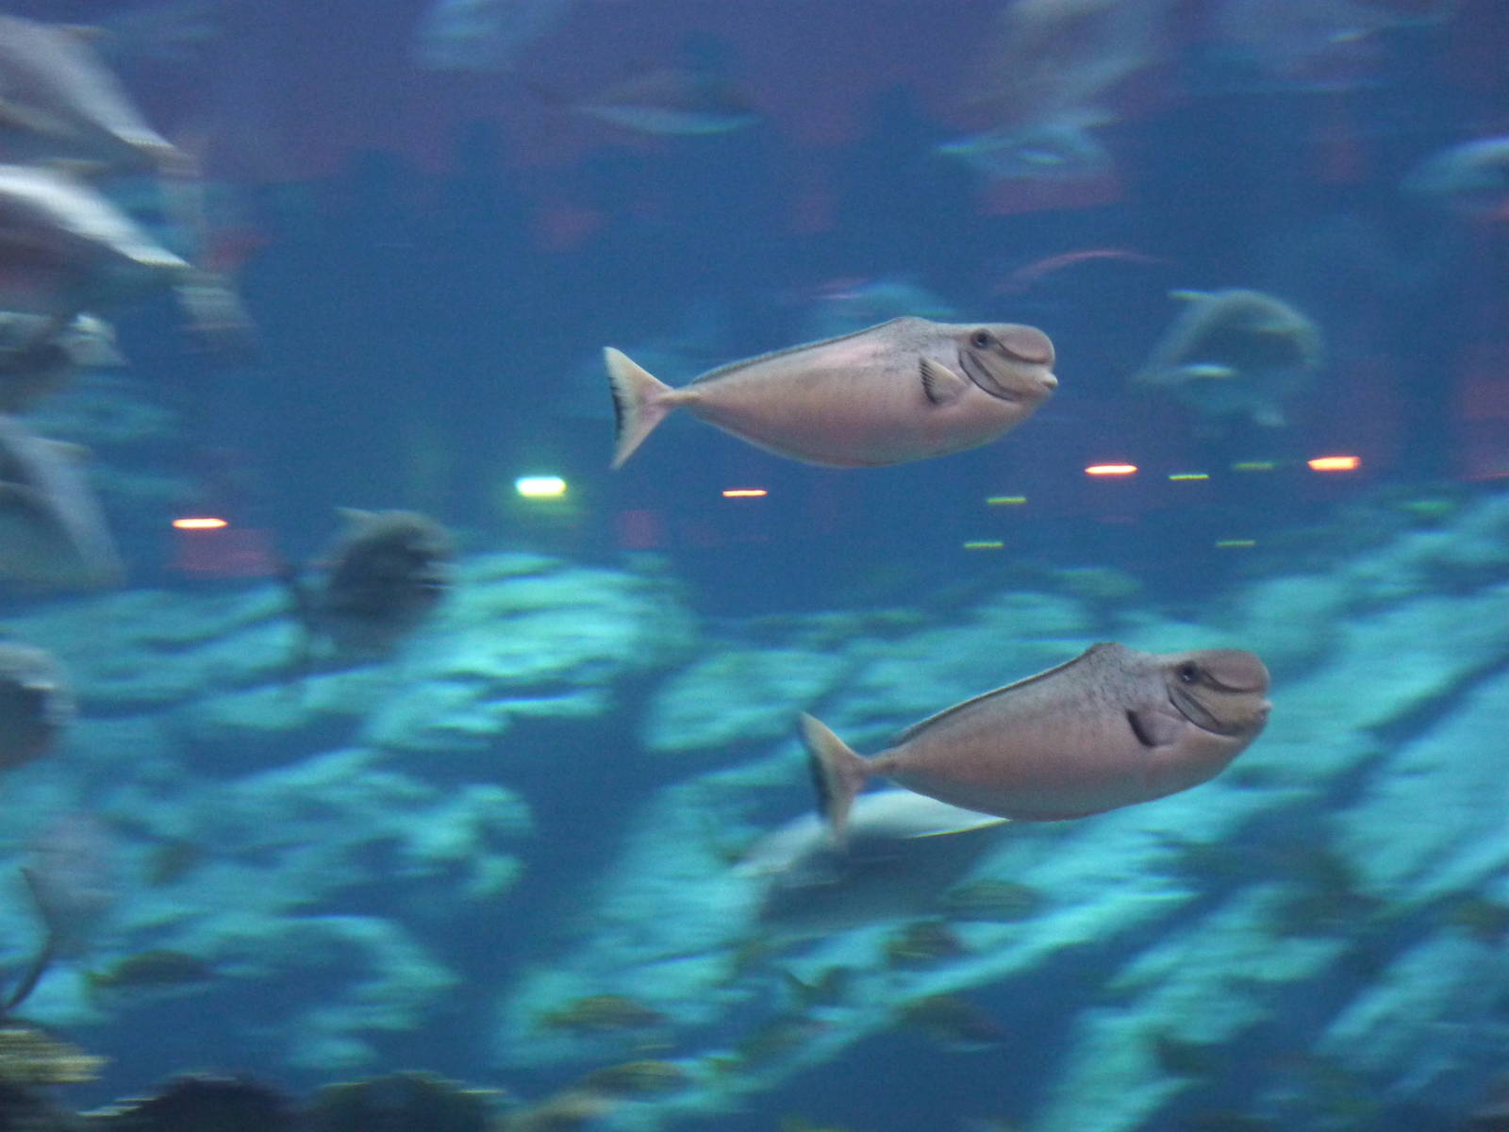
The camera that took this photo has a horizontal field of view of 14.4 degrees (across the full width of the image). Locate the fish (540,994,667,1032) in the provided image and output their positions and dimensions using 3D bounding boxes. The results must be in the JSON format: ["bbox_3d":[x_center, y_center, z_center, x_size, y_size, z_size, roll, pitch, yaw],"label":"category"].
[{"bbox_3d":[-0.235,0.697,9.300,0.195,0.057,0.030,0,0,0],"label":"fish"}]

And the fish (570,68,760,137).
[{"bbox_3d":[-0.158,-0.776,10.000,0.336,0.107,0.055,2,0,0],"label":"fish"}]

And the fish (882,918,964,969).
[{"bbox_3d":[0.262,0.581,9.200,0.135,0.060,0.031,13,-4,-20],"label":"fish"}]

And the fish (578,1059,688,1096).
[{"bbox_3d":[-0.187,0.788,9.200,0.169,0.054,0.028,-3,0,0],"label":"fish"}]

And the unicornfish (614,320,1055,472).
[{"bbox_3d":[0.078,-0.175,6.000,0.451,0.147,0.085,-3,0,-3],"label":"unicornfish"}]

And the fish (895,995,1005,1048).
[{"bbox_3d":[0.304,0.702,9.200,0.166,0.058,0.030,14,-2,-10],"label":"fish"}]

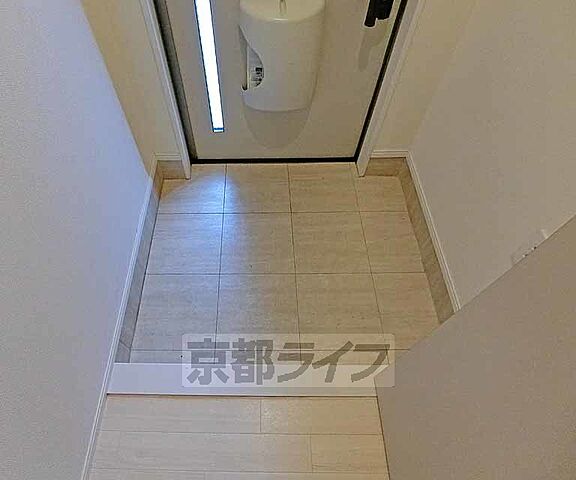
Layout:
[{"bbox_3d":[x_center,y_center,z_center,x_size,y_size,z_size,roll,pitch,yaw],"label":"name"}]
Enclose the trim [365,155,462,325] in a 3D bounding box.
[{"bbox_3d":[0.500,-0.028,1.393,0.183,0.175,0.813,0,58,-3],"label":"trim"}]

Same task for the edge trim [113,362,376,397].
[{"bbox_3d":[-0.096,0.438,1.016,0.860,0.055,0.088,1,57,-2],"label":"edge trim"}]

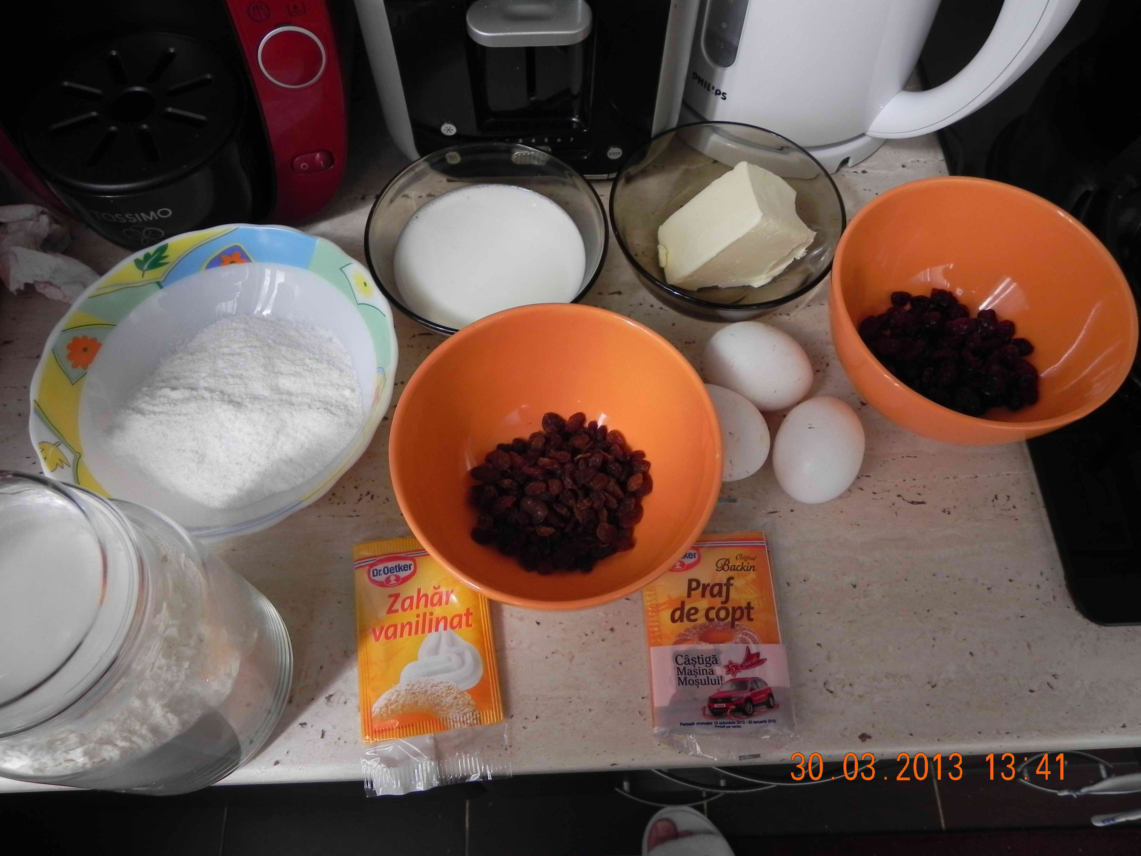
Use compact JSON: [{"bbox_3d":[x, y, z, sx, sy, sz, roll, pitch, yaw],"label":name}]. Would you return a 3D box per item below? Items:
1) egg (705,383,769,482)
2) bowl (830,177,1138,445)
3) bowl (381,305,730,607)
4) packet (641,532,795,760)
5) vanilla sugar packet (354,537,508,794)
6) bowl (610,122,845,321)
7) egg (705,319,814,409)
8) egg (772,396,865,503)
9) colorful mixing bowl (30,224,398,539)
[{"bbox_3d":[0.073,0.002,0.435,0.058,0.045,0.045,31,68,12],"label":"egg"},{"bbox_3d":[0.200,-0.050,0.449,0.145,0.073,0.145,1,65,-1],"label":"bowl"},{"bbox_3d":[-0.007,0.022,0.408,0.145,0.073,0.145,1,65,-1],"label":"bowl"},{"bbox_3d":[0.068,0.102,0.408,0.064,0.009,0.106,-1,65,-2],"label":"packet"},{"bbox_3d":[-0.067,0.106,0.402,0.065,0.009,0.116,-7,65,-5],"label":"vanilla sugar packet"},{"bbox_3d":[0.084,-0.108,0.486,0.126,0.048,0.126,1,65,-1],"label":"bowl"},{"bbox_3d":[0.099,-0.032,0.453,0.058,0.045,0.045,28,67,11],"label":"egg"},{"bbox_3d":[0.126,0.011,0.433,0.045,0.045,0.058,16,65,6],"label":"egg"},{"bbox_3d":[-0.165,-0.015,0.428,0.167,0.062,0.167,1,65,-1],"label":"colorful mixing bowl"}]

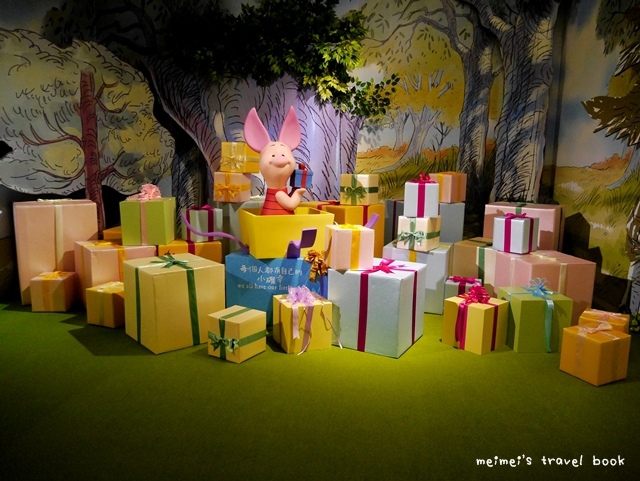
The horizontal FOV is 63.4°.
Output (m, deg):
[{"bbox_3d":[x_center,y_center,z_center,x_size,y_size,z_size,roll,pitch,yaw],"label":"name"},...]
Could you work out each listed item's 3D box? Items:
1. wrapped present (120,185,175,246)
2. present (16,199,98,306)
[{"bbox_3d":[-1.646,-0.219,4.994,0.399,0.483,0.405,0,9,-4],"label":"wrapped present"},{"bbox_3d":[-2.379,0.079,4.725,0.620,0.847,0.510,-4,11,-29],"label":"present"}]

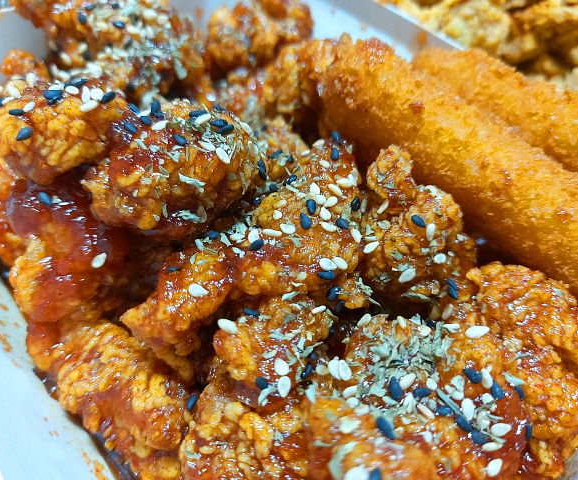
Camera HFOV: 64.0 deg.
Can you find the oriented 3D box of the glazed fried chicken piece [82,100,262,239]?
[{"bbox_3d":[-0.029,-0.018,0.115,0.044,0.029,0.035,-8,48,-9],"label":"glazed fried chicken piece"}]

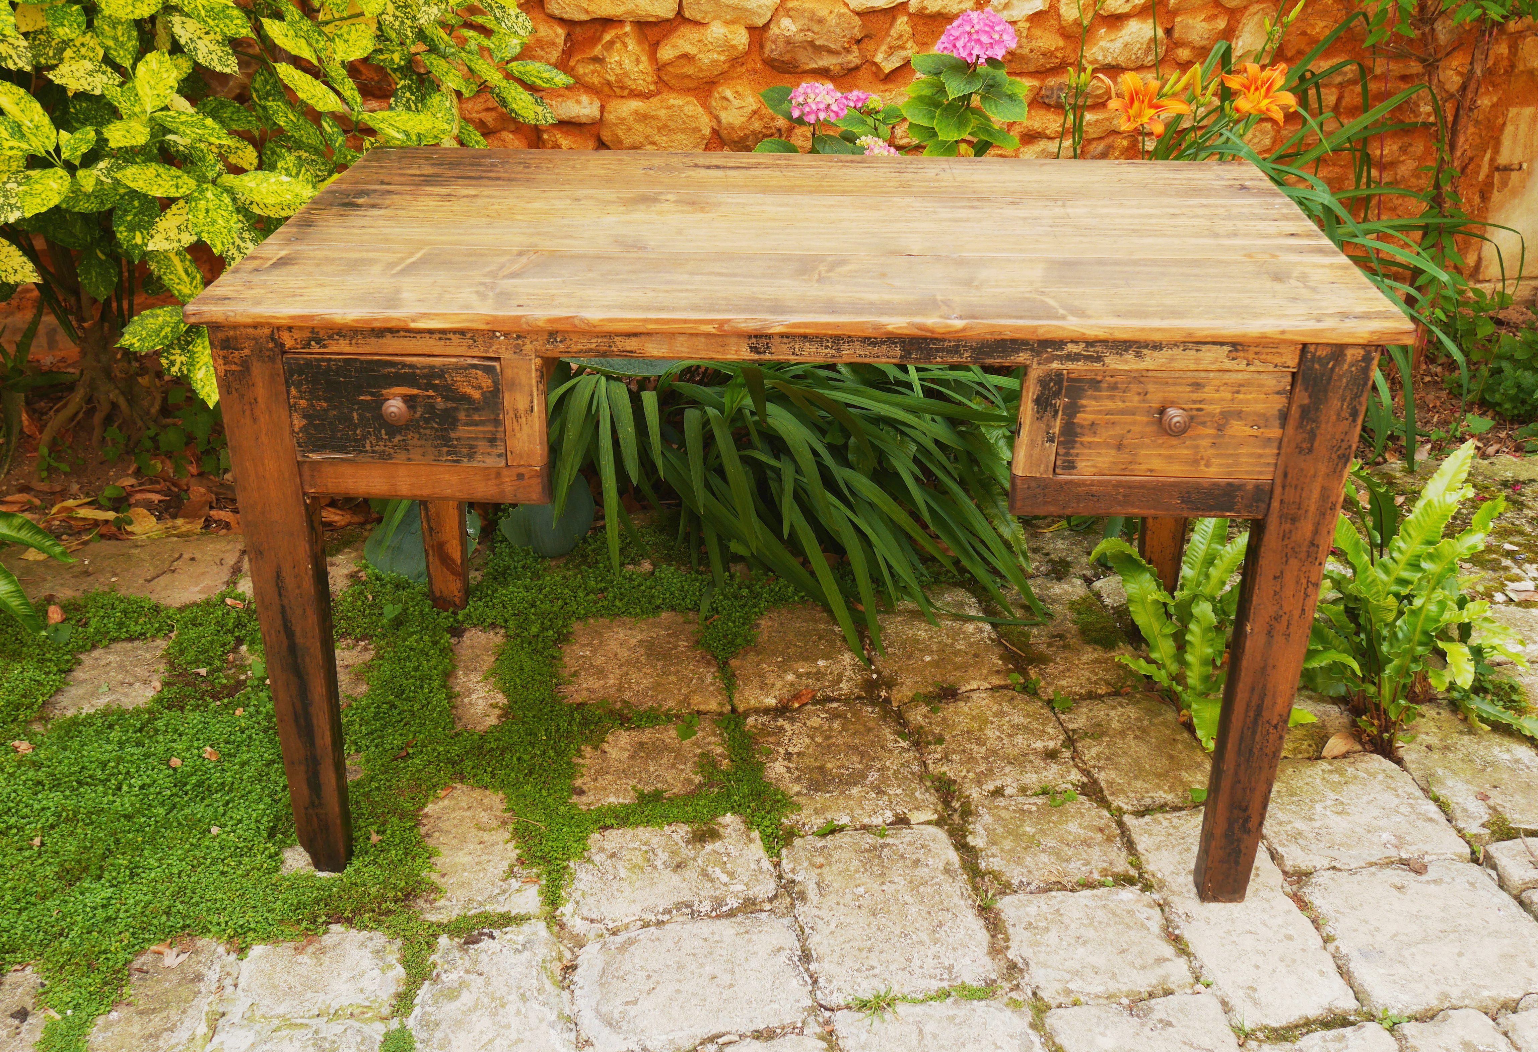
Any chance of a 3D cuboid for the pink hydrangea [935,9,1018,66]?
[{"bbox_3d":[0.371,-0.875,2.546,0.143,0.108,0.143,1,28,3],"label":"pink hydrangea"}]

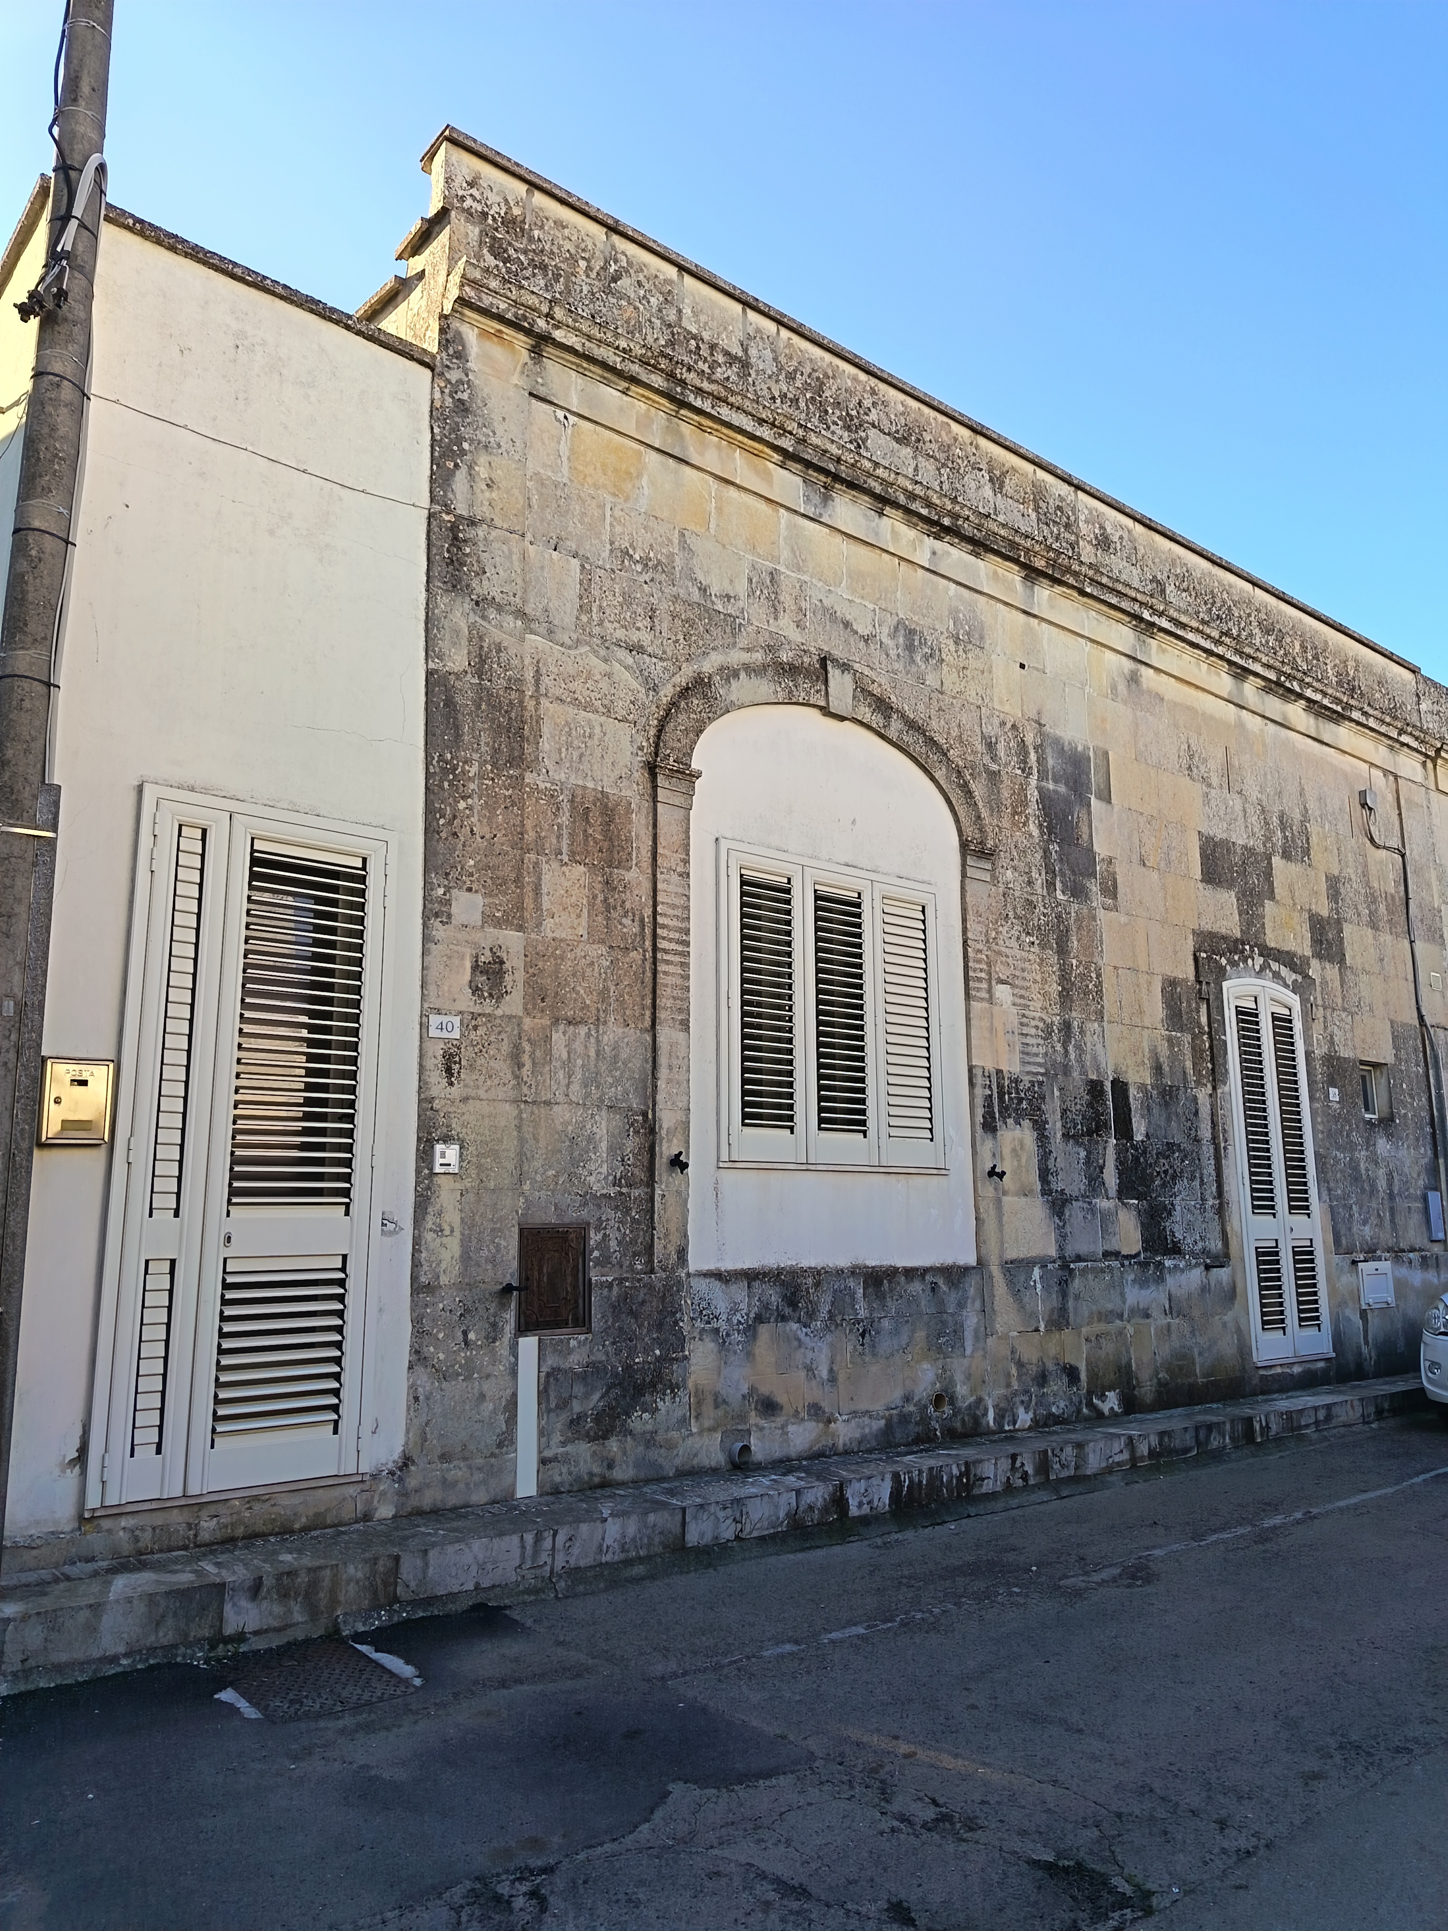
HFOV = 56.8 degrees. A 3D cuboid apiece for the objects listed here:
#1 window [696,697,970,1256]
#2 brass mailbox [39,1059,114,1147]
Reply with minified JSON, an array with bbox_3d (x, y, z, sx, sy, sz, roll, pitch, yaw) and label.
[{"bbox_3d":[0.612,0.080,7.638,2.128,3.202,0.130,8,-14,-38],"label":"window"},{"bbox_3d":[-2.404,0.513,4.963,0.229,0.307,0.085,8,-14,-38],"label":"brass mailbox"}]

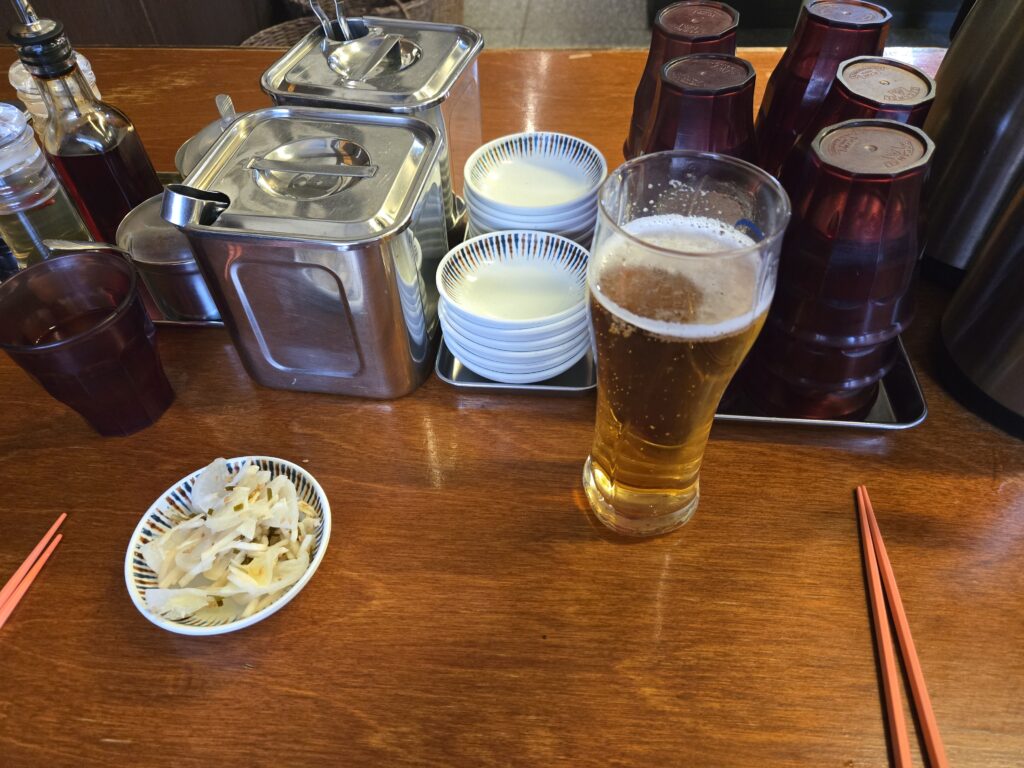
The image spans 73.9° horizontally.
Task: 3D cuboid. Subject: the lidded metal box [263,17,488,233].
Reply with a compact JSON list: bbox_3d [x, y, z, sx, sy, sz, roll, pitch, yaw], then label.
[{"bbox_3d":[-0.090,-0.181,0.506,0.131,0.123,0.131,10,50,12],"label":"lidded metal box"}]

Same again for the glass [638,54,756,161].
[{"bbox_3d":[0.118,-0.156,0.436,0.078,0.089,0.078,3,49,5],"label":"glass"}]

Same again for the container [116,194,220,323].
[{"bbox_3d":[-0.216,-0.094,0.471,0.091,0.062,0.091,3,49,5],"label":"container"}]

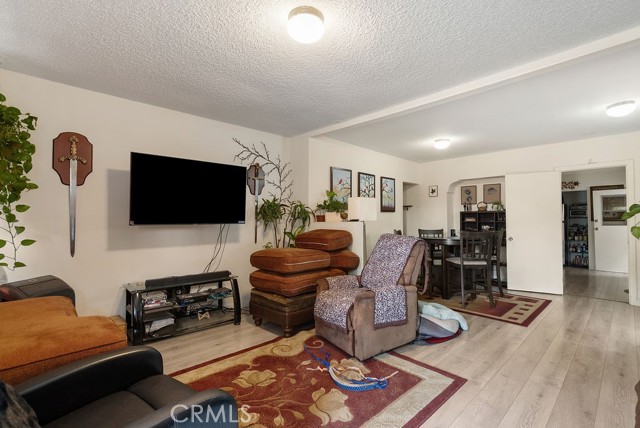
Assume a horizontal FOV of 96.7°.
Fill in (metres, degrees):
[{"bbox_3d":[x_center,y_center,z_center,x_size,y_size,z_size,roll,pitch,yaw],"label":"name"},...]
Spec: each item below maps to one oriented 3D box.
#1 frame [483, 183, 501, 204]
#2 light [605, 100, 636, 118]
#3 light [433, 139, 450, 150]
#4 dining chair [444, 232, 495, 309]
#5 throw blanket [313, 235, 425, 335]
[{"bbox_3d":[3.417,-0.390,5.652,0.025,0.390,0.310,1,-1,-43],"label":"frame"},{"bbox_3d":[3.287,-1.129,3.108,0.235,0.125,0.235,1,-1,-43],"label":"light"},{"bbox_3d":[1.952,-1.103,4.563,0.245,0.130,0.245,1,-1,-43],"label":"light"},{"bbox_3d":[2.161,0.764,4.097,0.460,1.035,0.530,0,-1,-3],"label":"dining chair"},{"bbox_3d":[0.553,0.651,2.953,1.060,0.850,0.690,1,-1,-34],"label":"throw blanket"}]

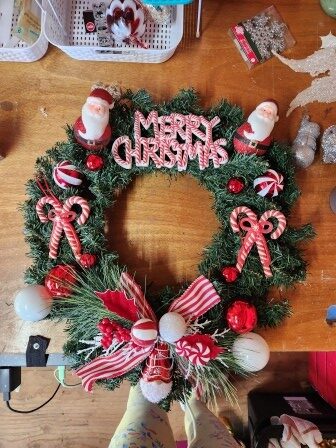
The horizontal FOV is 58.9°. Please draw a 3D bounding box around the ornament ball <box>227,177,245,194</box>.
[{"bbox_3d":[0.141,-0.079,0.622,0.035,0.035,0.035,0,87,-1],"label":"ornament ball"}]

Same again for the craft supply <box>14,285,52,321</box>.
[{"bbox_3d":[-0.275,0.161,0.610,0.073,0.073,0.073,0,85,0],"label":"craft supply"}]

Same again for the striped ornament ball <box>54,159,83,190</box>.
[{"bbox_3d":[-0.206,-0.099,0.610,0.058,0.058,0.058,0,85,0],"label":"striped ornament ball"}]

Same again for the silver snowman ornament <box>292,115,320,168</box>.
[{"bbox_3d":[0.311,-0.184,0.667,0.049,0.046,0.112,8,86,-1],"label":"silver snowman ornament"}]

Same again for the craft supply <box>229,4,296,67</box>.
[{"bbox_3d":[0.221,-0.440,0.701,0.129,0.012,0.103,-32,88,-3],"label":"craft supply"}]

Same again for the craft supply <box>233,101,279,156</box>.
[{"bbox_3d":[0.182,-0.198,0.615,0.076,0.072,0.122,22,89,6],"label":"craft supply"}]

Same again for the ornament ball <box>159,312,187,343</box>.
[{"bbox_3d":[0.009,0.200,0.575,0.054,0.054,0.054,0,85,0],"label":"ornament ball"}]

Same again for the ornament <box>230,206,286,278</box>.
[{"bbox_3d":[0.182,0.037,0.600,0.110,0.023,0.144,6,87,0],"label":"ornament"}]

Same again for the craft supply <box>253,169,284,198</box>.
[{"bbox_3d":[0.209,-0.084,0.617,0.059,0.059,0.059,0,87,-1],"label":"craft supply"}]

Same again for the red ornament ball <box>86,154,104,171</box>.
[{"bbox_3d":[-0.150,-0.127,0.616,0.035,0.035,0.035,0,87,-1],"label":"red ornament ball"}]

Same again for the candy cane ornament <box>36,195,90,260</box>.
[{"bbox_3d":[-0.211,0.008,0.600,0.108,0.023,0.135,0,87,0],"label":"candy cane ornament"}]

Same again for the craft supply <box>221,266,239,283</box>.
[{"bbox_3d":[0.124,0.102,0.600,0.033,0.033,0.033,0,85,0],"label":"craft supply"}]

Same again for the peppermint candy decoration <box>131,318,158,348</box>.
[{"bbox_3d":[-0.045,0.207,0.568,0.051,0.051,0.051,0,87,-1],"label":"peppermint candy decoration"}]

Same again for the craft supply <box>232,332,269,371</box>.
[{"bbox_3d":[0.168,0.259,0.600,0.073,0.073,0.073,0,85,0],"label":"craft supply"}]

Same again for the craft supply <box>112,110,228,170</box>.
[{"bbox_3d":[0.006,-0.170,0.607,0.233,0.018,0.118,0,87,-1],"label":"craft supply"}]

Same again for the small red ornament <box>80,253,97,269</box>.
[{"bbox_3d":[-0.162,0.075,0.609,0.033,0.033,0.033,0,87,-1],"label":"small red ornament"}]

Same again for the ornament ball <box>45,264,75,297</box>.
[{"bbox_3d":[-0.218,0.115,0.605,0.062,0.062,0.062,0,85,0],"label":"ornament ball"}]

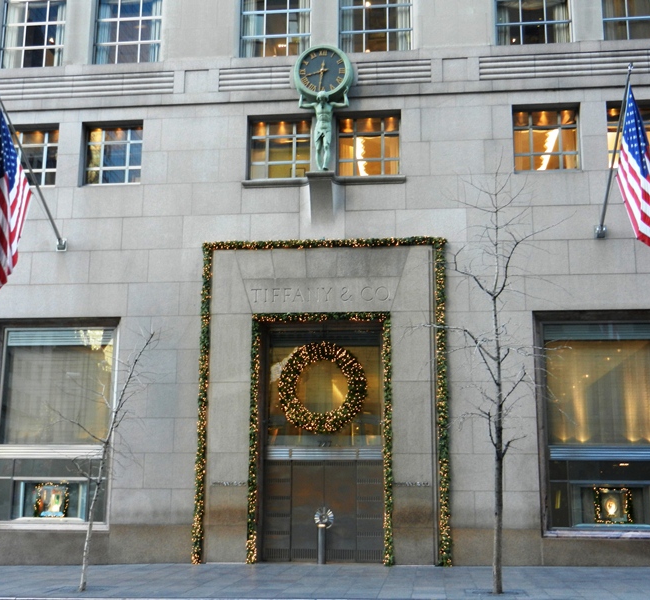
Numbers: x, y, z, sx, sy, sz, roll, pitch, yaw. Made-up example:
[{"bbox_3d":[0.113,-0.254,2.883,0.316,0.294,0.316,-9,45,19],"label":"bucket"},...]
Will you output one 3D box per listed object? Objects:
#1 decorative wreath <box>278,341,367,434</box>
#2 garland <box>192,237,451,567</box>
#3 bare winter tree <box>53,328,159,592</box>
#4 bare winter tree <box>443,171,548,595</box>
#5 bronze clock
[{"bbox_3d":[-0.063,2.115,21.300,2.150,2.200,0.380,-1,-12,6],"label":"decorative wreath"},{"bbox_3d":[-0.095,2.270,20.810,6.000,7.800,0.350,-1,-12,6],"label":"garland"},{"bbox_3d":[-4.087,2.920,16.407,1.950,4.800,1.600,-1,-12,6],"label":"bare winter tree"},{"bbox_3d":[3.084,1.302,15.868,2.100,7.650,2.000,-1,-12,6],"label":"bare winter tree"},{"bbox_3d":[-0.010,-5.698,22.027,1.450,1.450,0.500,-1,-12,6],"label":"bronze clock"}]

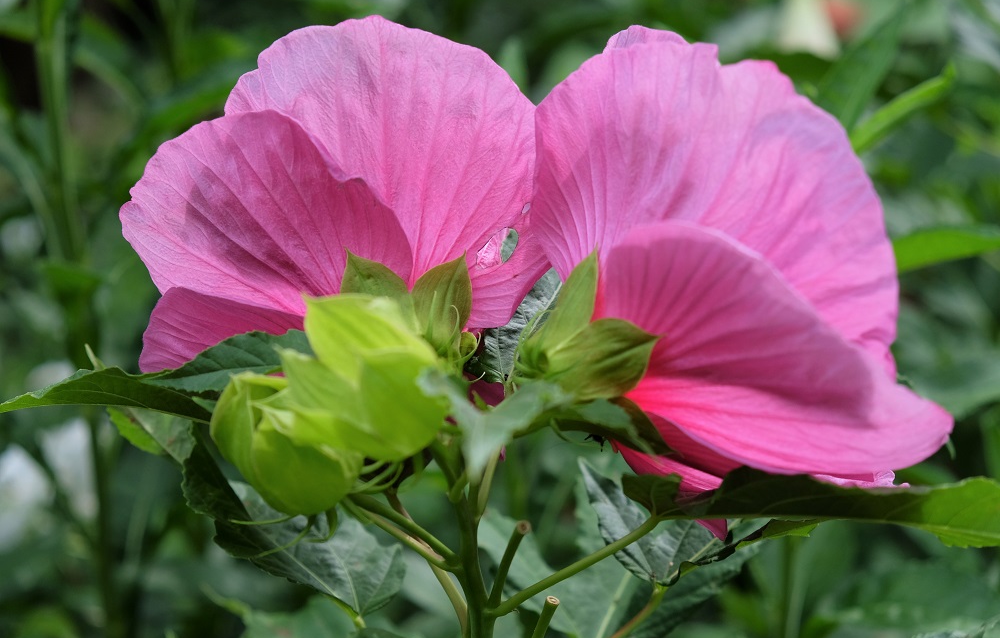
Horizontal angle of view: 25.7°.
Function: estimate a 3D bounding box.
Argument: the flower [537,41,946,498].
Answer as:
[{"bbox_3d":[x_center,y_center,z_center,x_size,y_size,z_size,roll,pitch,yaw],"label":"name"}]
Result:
[{"bbox_3d":[0.087,-0.018,0.785,0.100,0.160,0.140,-4,12,-44],"label":"flower"}]

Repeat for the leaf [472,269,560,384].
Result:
[{"bbox_3d":[0.006,0.003,0.800,0.032,0.045,0.020,5,6,-6],"label":"leaf"}]

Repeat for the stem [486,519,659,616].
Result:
[{"bbox_3d":[0.026,0.083,0.735,0.068,0.010,0.010,-30,0,12],"label":"stem"}]

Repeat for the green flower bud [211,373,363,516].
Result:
[{"bbox_3d":[-0.066,0.039,0.680,0.042,0.044,0.040,-28,15,0],"label":"green flower bud"}]

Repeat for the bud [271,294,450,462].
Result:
[{"bbox_3d":[-0.044,0.019,0.685,0.050,0.052,0.045,-15,12,0],"label":"bud"}]

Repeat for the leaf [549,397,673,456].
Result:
[{"bbox_3d":[0.037,0.036,0.730,0.043,0.018,0.030,19,12,18],"label":"leaf"}]

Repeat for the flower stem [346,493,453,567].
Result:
[{"bbox_3d":[-0.033,0.070,0.735,0.045,0.012,0.012,32,0,-20],"label":"flower stem"}]

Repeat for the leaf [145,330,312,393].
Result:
[{"bbox_3d":[-0.094,0.015,0.740,0.060,0.018,0.040,-5,11,-24],"label":"leaf"}]

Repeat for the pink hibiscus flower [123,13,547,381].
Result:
[{"bbox_3d":[-0.060,-0.045,0.790,0.145,0.122,0.095,-7,21,-10],"label":"pink hibiscus flower"}]

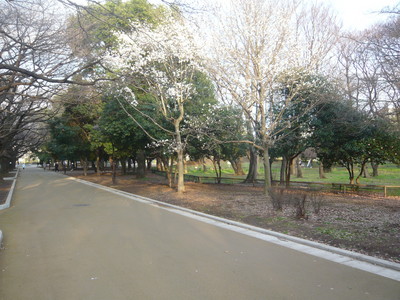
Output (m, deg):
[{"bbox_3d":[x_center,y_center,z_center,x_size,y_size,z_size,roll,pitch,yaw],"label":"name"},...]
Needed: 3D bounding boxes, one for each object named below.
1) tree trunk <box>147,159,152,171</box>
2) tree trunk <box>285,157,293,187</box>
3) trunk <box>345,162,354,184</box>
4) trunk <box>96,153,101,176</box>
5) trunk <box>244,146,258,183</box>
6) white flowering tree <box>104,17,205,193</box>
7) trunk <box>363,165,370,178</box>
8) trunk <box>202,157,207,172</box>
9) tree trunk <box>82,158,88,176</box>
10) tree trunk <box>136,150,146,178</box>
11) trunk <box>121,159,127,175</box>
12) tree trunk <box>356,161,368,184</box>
[{"bbox_3d":[-8.586,2.465,55.000,0.850,2.040,0.850,0,-2,0],"label":"tree trunk"},{"bbox_3d":[5.606,1.363,20.679,0.443,1.900,0.377,0,-2,0],"label":"tree trunk"},{"bbox_3d":[10.306,1.620,22.300,0.600,1.517,0.500,0,-2,0],"label":"trunk"},{"bbox_3d":[-11.543,1.622,37.007,0.409,2.673,0.409,0,-2,0],"label":"trunk"},{"bbox_3d":[3.924,1.106,25.055,1.029,2.743,0.874,0,-2,0],"label":"trunk"},{"bbox_3d":[-2.400,-2.349,16.700,5.000,9.086,4.600,0,-2,0],"label":"white flowering tree"},{"bbox_3d":[15.955,2.060,31.000,0.680,1.342,0.650,0,-2,0],"label":"trunk"},{"bbox_3d":[0.668,2.151,48.000,0.550,2.374,0.550,0,-2,0],"label":"trunk"},{"bbox_3d":[-12.924,1.953,36.779,0.564,1.987,0.564,0,-2,0],"label":"tree trunk"},{"bbox_3d":[-5.703,1.400,31.958,0.926,2.700,0.926,0,-2,0],"label":"tree trunk"},{"bbox_3d":[-9.491,2.073,40.423,0.620,2.035,0.620,0,-2,0],"label":"trunk"},{"bbox_3d":[11.242,1.557,22.595,0.761,1.660,0.457,0,-2,0],"label":"tree trunk"}]

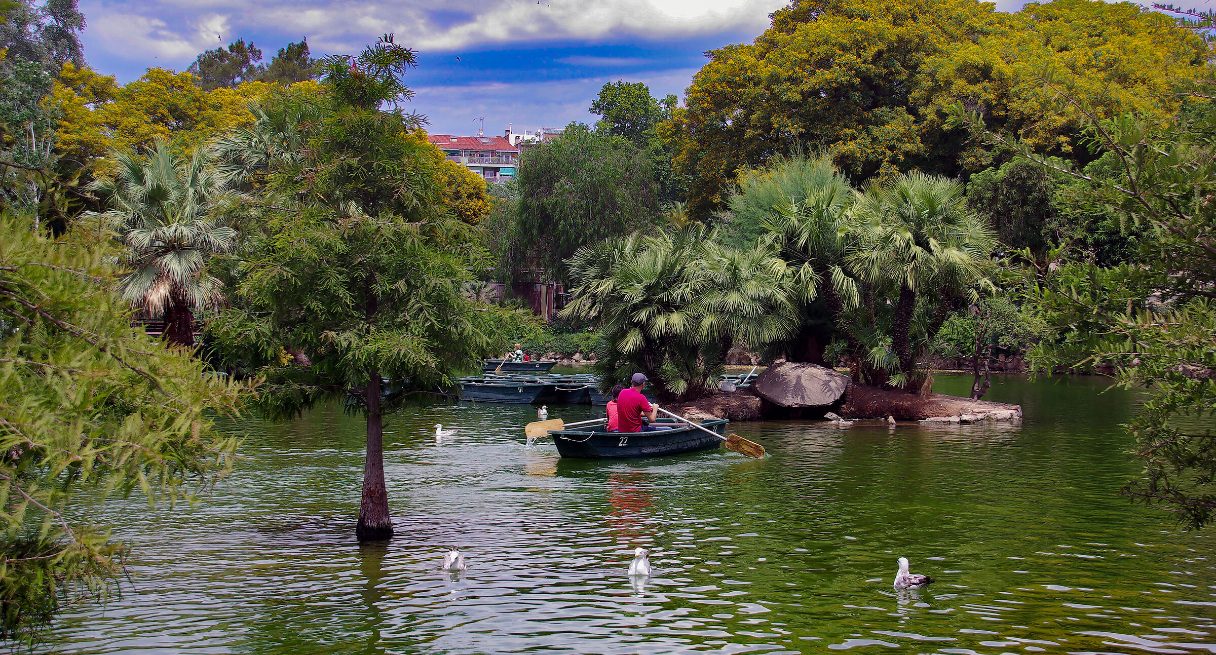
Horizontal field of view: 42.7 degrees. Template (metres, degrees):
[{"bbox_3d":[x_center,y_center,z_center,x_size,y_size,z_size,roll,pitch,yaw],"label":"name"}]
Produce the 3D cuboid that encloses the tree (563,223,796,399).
[{"bbox_3d":[1.406,-0.330,30.500,4.500,3.450,3.600,0,0,0],"label":"tree"}]

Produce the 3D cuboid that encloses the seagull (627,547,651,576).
[{"bbox_3d":[0.250,1.850,12.250,0.180,0.220,0.400,0,0,7],"label":"seagull"}]

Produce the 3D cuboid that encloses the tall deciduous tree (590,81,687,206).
[{"bbox_3d":[1.950,-6.800,90.000,6.600,14.600,6.600,0,0,0],"label":"tall deciduous tree"}]

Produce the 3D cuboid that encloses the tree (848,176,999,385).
[{"bbox_3d":[6.160,-0.940,30.500,2.850,4.250,2.750,0,0,0],"label":"tree"}]

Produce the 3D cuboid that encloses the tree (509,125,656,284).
[{"bbox_3d":[-1.120,-4.400,72.000,6.800,10.000,6.600,0,0,0],"label":"tree"}]

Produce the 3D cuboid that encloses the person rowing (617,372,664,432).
[{"bbox_3d":[0.510,1.200,23.000,0.650,1.080,0.850,0,1,43],"label":"person rowing"}]

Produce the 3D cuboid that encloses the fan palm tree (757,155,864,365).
[{"bbox_3d":[4.160,-1.180,32.000,2.300,4.500,2.300,0,0,0],"label":"fan palm tree"}]

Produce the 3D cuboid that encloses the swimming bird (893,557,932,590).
[{"bbox_3d":[2.270,1.830,11.650,0.400,0.240,0.180,0,1,-32],"label":"swimming bird"}]

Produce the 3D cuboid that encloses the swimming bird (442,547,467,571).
[{"bbox_3d":[-1.230,1.860,12.450,0.180,0.200,0.380,0,0,-3],"label":"swimming bird"}]

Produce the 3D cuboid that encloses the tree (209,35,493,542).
[{"bbox_3d":[-2.280,-0.340,13.800,2.500,4.450,2.450,0,0,0],"label":"tree"}]

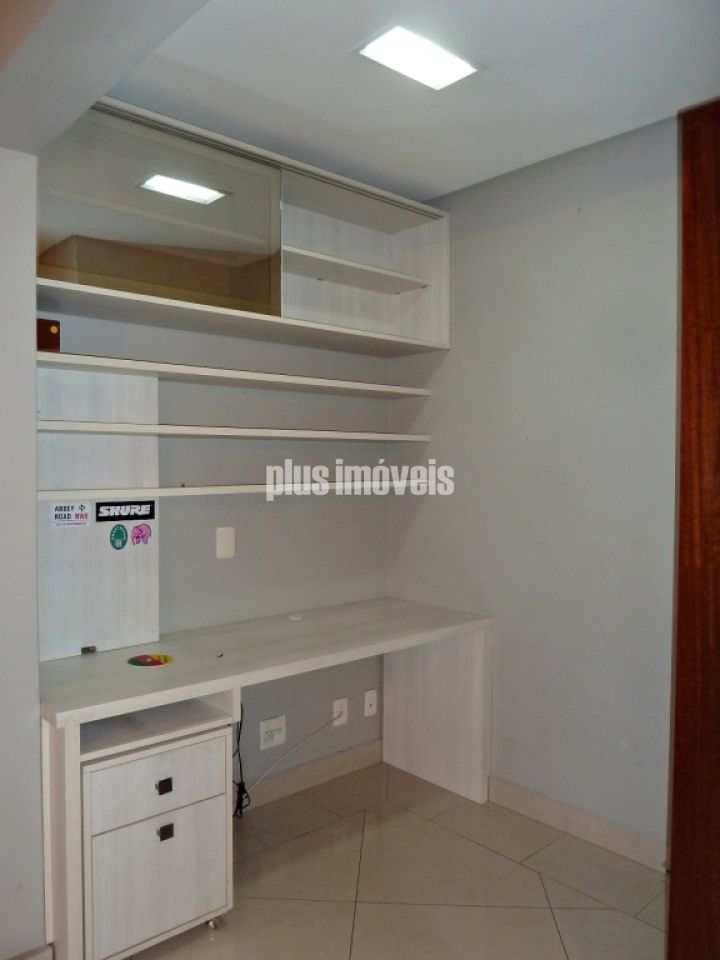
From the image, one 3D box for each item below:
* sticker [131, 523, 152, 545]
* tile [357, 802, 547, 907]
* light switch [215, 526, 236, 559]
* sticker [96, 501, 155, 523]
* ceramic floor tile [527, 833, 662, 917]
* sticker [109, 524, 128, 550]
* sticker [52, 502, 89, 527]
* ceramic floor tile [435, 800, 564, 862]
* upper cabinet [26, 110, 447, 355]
[{"bbox_3d":[-0.743,0.186,2.361,0.073,0.072,0.004,-1,2,-41],"label":"sticker"},{"bbox_3d":[0.302,1.321,2.457,0.600,0.010,0.600,0,1,3],"label":"tile"},{"bbox_3d":[-0.507,0.240,2.636,0.083,0.118,0.010,-1,2,-41],"label":"light switch"},{"bbox_3d":[-0.782,0.105,2.325,0.201,0.064,0.004,-1,2,-41],"label":"sticker"},{"bbox_3d":[0.792,1.312,2.321,0.292,0.010,0.403,0,0,-44],"label":"ceramic floor tile"},{"bbox_3d":[-0.801,0.191,2.311,0.061,0.086,0.004,-1,2,-41],"label":"sticker"},{"bbox_3d":[-0.918,0.109,2.208,0.121,0.075,0.004,-1,2,-41],"label":"sticker"},{"bbox_3d":[0.517,1.317,2.630,0.298,0.010,0.398,-1,2,-44],"label":"ceramic floor tile"},{"bbox_3d":[-0.365,-0.827,2.512,1.660,0.570,0.340,-1,2,-41],"label":"upper cabinet"}]

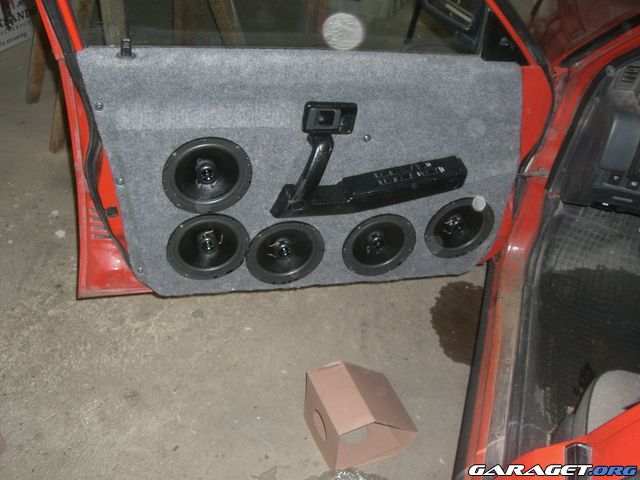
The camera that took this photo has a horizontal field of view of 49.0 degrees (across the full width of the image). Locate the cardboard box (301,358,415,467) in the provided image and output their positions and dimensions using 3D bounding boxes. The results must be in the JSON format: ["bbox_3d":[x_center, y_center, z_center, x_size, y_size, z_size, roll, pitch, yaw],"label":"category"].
[{"bbox_3d":[0.094,0.389,1.587,0.200,0.153,0.172,-11,41,-20],"label":"cardboard box"}]

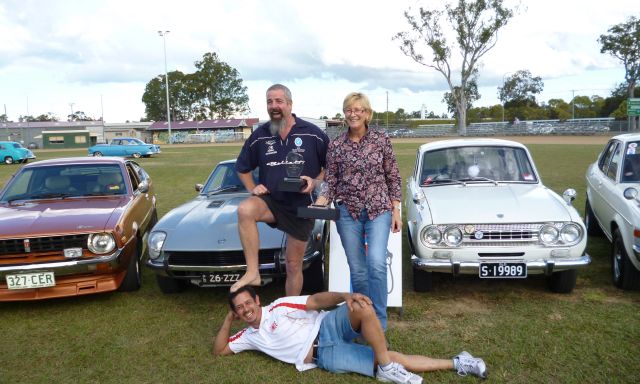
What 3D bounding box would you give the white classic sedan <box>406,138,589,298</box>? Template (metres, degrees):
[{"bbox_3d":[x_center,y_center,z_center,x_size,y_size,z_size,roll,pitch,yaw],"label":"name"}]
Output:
[{"bbox_3d":[1.735,0.043,6.084,1.510,1.370,4.000,0,7,8],"label":"white classic sedan"}]

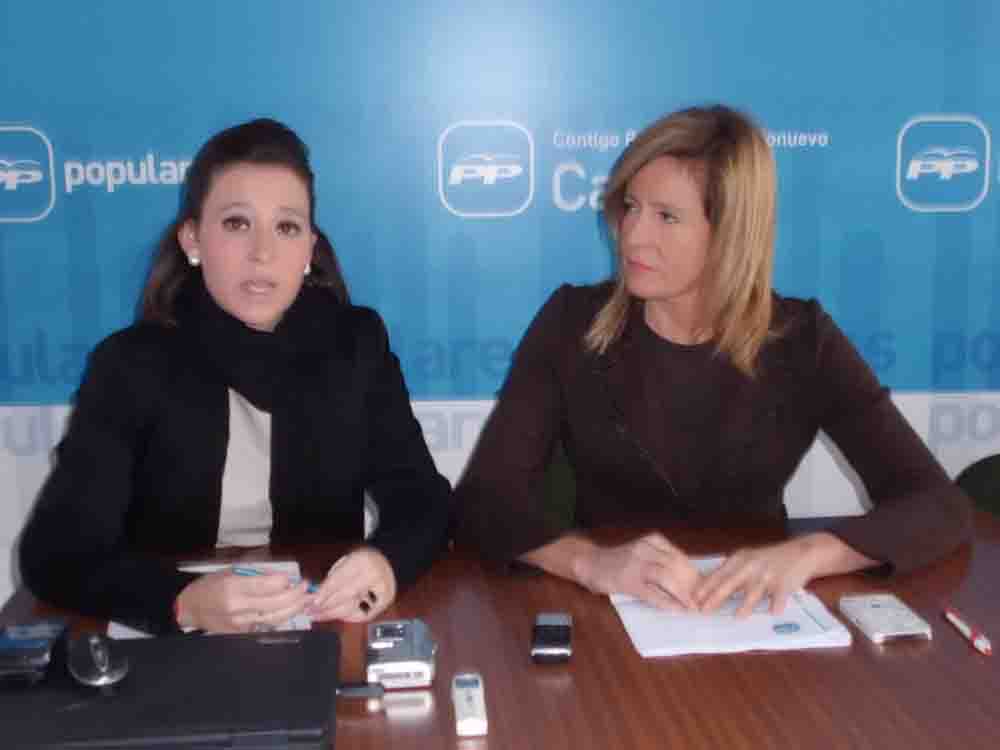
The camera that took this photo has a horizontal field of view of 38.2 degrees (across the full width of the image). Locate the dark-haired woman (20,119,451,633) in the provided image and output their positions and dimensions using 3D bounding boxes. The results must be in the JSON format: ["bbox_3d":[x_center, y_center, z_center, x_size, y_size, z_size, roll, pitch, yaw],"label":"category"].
[{"bbox_3d":[-0.303,0.322,1.776,0.510,1.250,0.640,-2,10,-9],"label":"dark-haired woman"}]

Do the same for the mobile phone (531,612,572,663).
[{"bbox_3d":[0.053,0.259,1.426,0.041,0.015,0.102,0,10,3],"label":"mobile phone"}]

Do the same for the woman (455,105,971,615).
[{"bbox_3d":[0.252,0.299,1.843,0.610,1.265,0.660,0,10,3],"label":"woman"}]

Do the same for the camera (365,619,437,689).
[{"bbox_3d":[-0.095,0.264,1.372,0.061,0.026,0.112,-1,10,-6],"label":"camera"}]

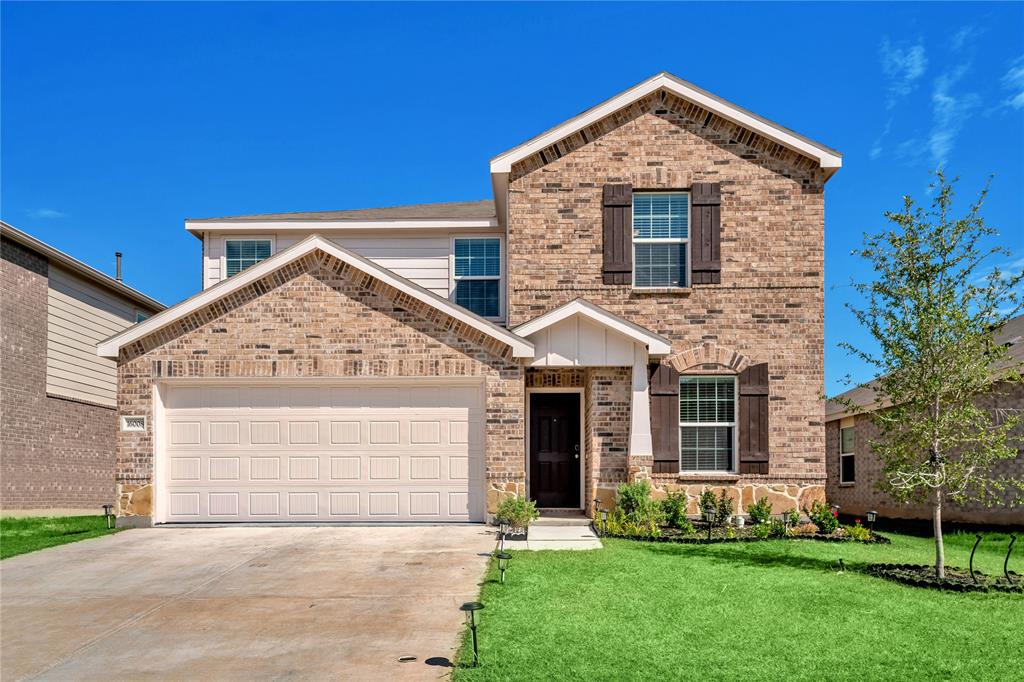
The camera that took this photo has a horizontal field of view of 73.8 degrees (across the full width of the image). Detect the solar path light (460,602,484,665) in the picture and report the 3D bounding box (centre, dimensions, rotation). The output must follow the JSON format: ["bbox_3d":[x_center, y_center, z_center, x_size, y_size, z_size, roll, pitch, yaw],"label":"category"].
[{"bbox_3d":[-0.245,1.841,4.280,0.150,0.400,0.150,0,-1,2],"label":"solar path light"}]

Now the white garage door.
[{"bbox_3d":[-2.838,1.688,10.330,4.880,2.130,0.080,0,-1,2],"label":"white garage door"}]

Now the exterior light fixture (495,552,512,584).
[{"bbox_3d":[-0.068,2.136,6.400,0.151,0.295,0.150,0,-1,1],"label":"exterior light fixture"}]

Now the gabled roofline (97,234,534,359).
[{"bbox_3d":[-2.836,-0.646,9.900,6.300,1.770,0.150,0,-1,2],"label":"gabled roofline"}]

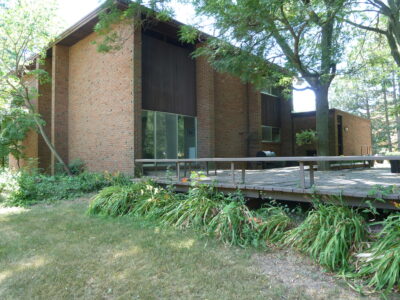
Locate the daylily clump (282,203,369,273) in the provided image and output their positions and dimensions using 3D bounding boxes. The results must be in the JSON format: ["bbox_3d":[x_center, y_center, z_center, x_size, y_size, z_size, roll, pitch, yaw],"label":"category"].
[{"bbox_3d":[1.410,0.885,3.270,0.880,0.600,0.820,-2,-3,41],"label":"daylily clump"}]

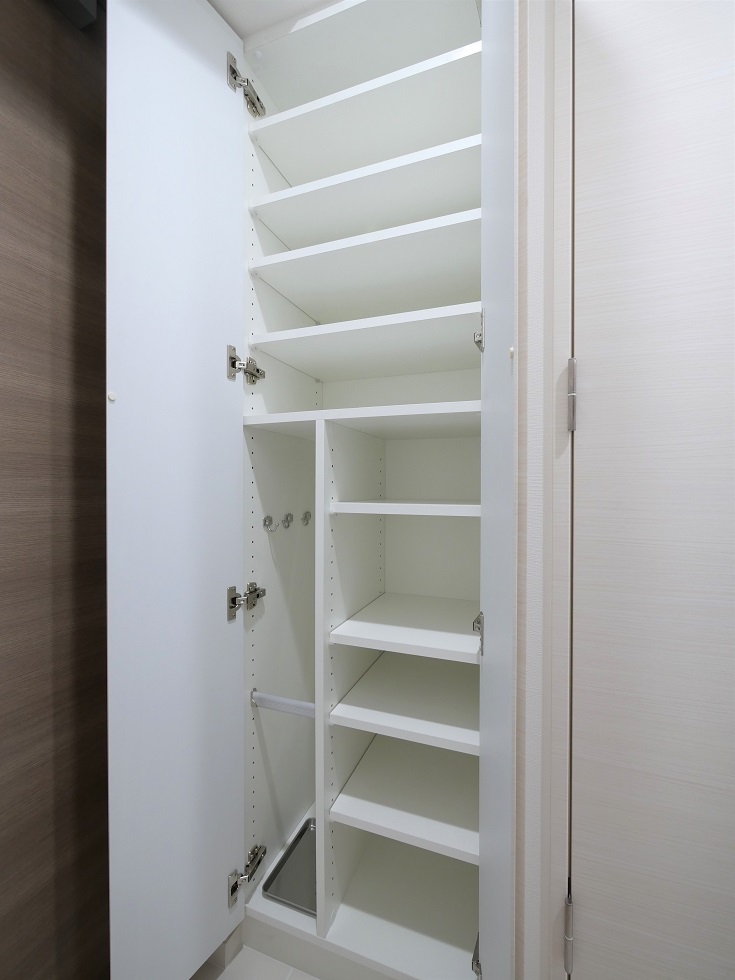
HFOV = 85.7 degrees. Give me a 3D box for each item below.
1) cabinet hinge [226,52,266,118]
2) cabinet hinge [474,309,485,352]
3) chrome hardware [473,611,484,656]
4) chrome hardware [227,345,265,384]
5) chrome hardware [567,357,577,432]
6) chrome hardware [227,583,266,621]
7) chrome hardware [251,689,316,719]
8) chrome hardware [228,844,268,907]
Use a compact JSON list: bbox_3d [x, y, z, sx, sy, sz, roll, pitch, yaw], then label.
[{"bbox_3d":[-0.249,-0.844,0.826,0.030,0.067,0.094,0,0,26],"label":"cabinet hinge"},{"bbox_3d":[0.189,-0.257,0.668,0.027,0.067,0.088,0,0,14],"label":"cabinet hinge"},{"bbox_3d":[0.188,0.234,0.671,0.027,0.067,0.088,0,0,14],"label":"chrome hardware"},{"bbox_3d":[-0.250,-0.255,0.830,0.030,0.067,0.094,0,0,26],"label":"chrome hardware"},{"bbox_3d":[0.309,-0.143,0.597,0.013,0.111,0.014,0,0,20],"label":"chrome hardware"},{"bbox_3d":[-0.251,0.231,0.834,0.030,0.067,0.094,0,0,26],"label":"chrome hardware"},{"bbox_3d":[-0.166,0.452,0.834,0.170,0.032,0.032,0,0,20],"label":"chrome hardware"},{"bbox_3d":[-0.252,0.804,0.838,0.030,0.067,0.094,0,0,26],"label":"chrome hardware"}]

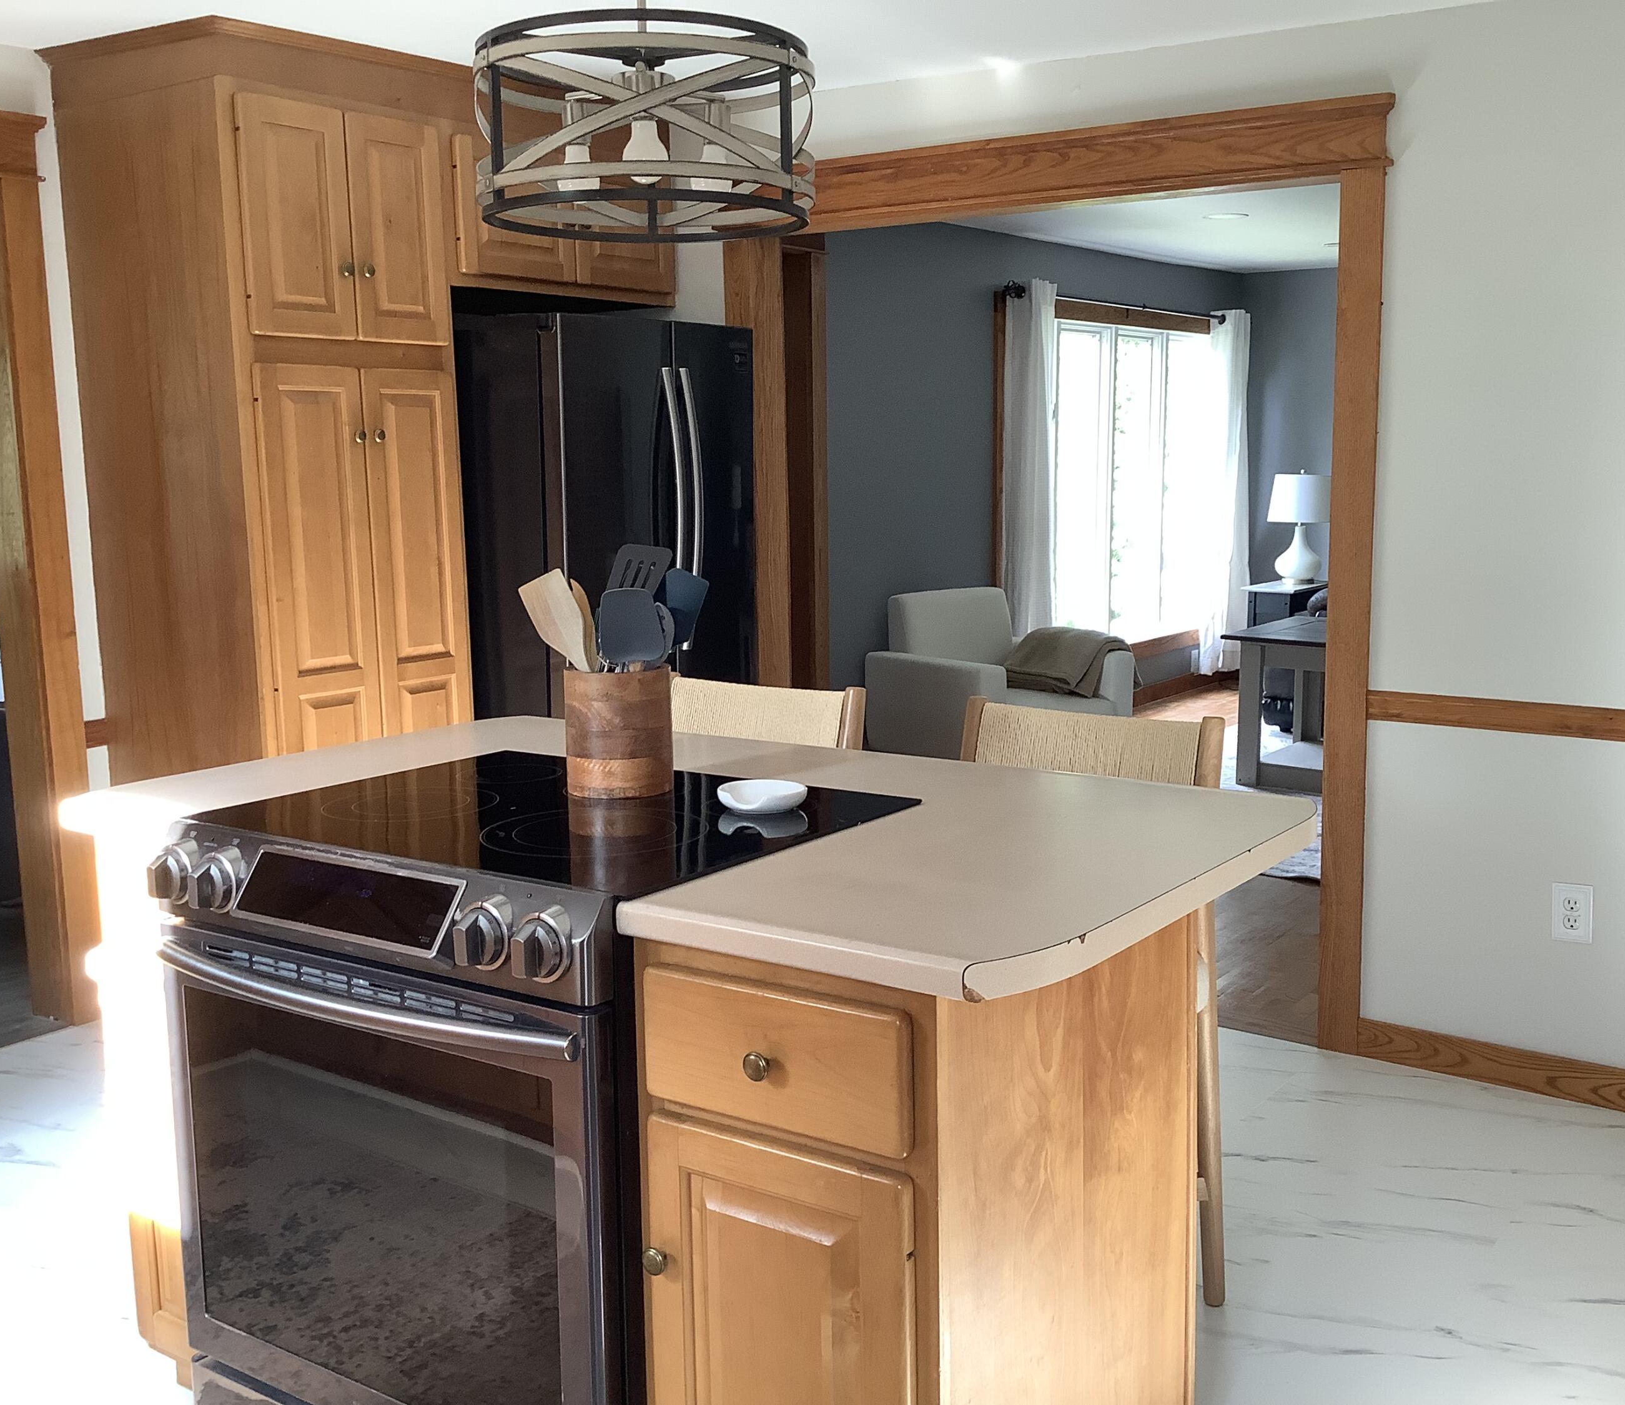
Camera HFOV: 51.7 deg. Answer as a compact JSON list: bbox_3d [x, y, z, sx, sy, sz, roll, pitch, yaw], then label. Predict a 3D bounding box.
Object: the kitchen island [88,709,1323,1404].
[{"bbox_3d":[-0.180,0.599,2.290,1.433,0.935,0.920,5,10,34],"label":"kitchen island"}]

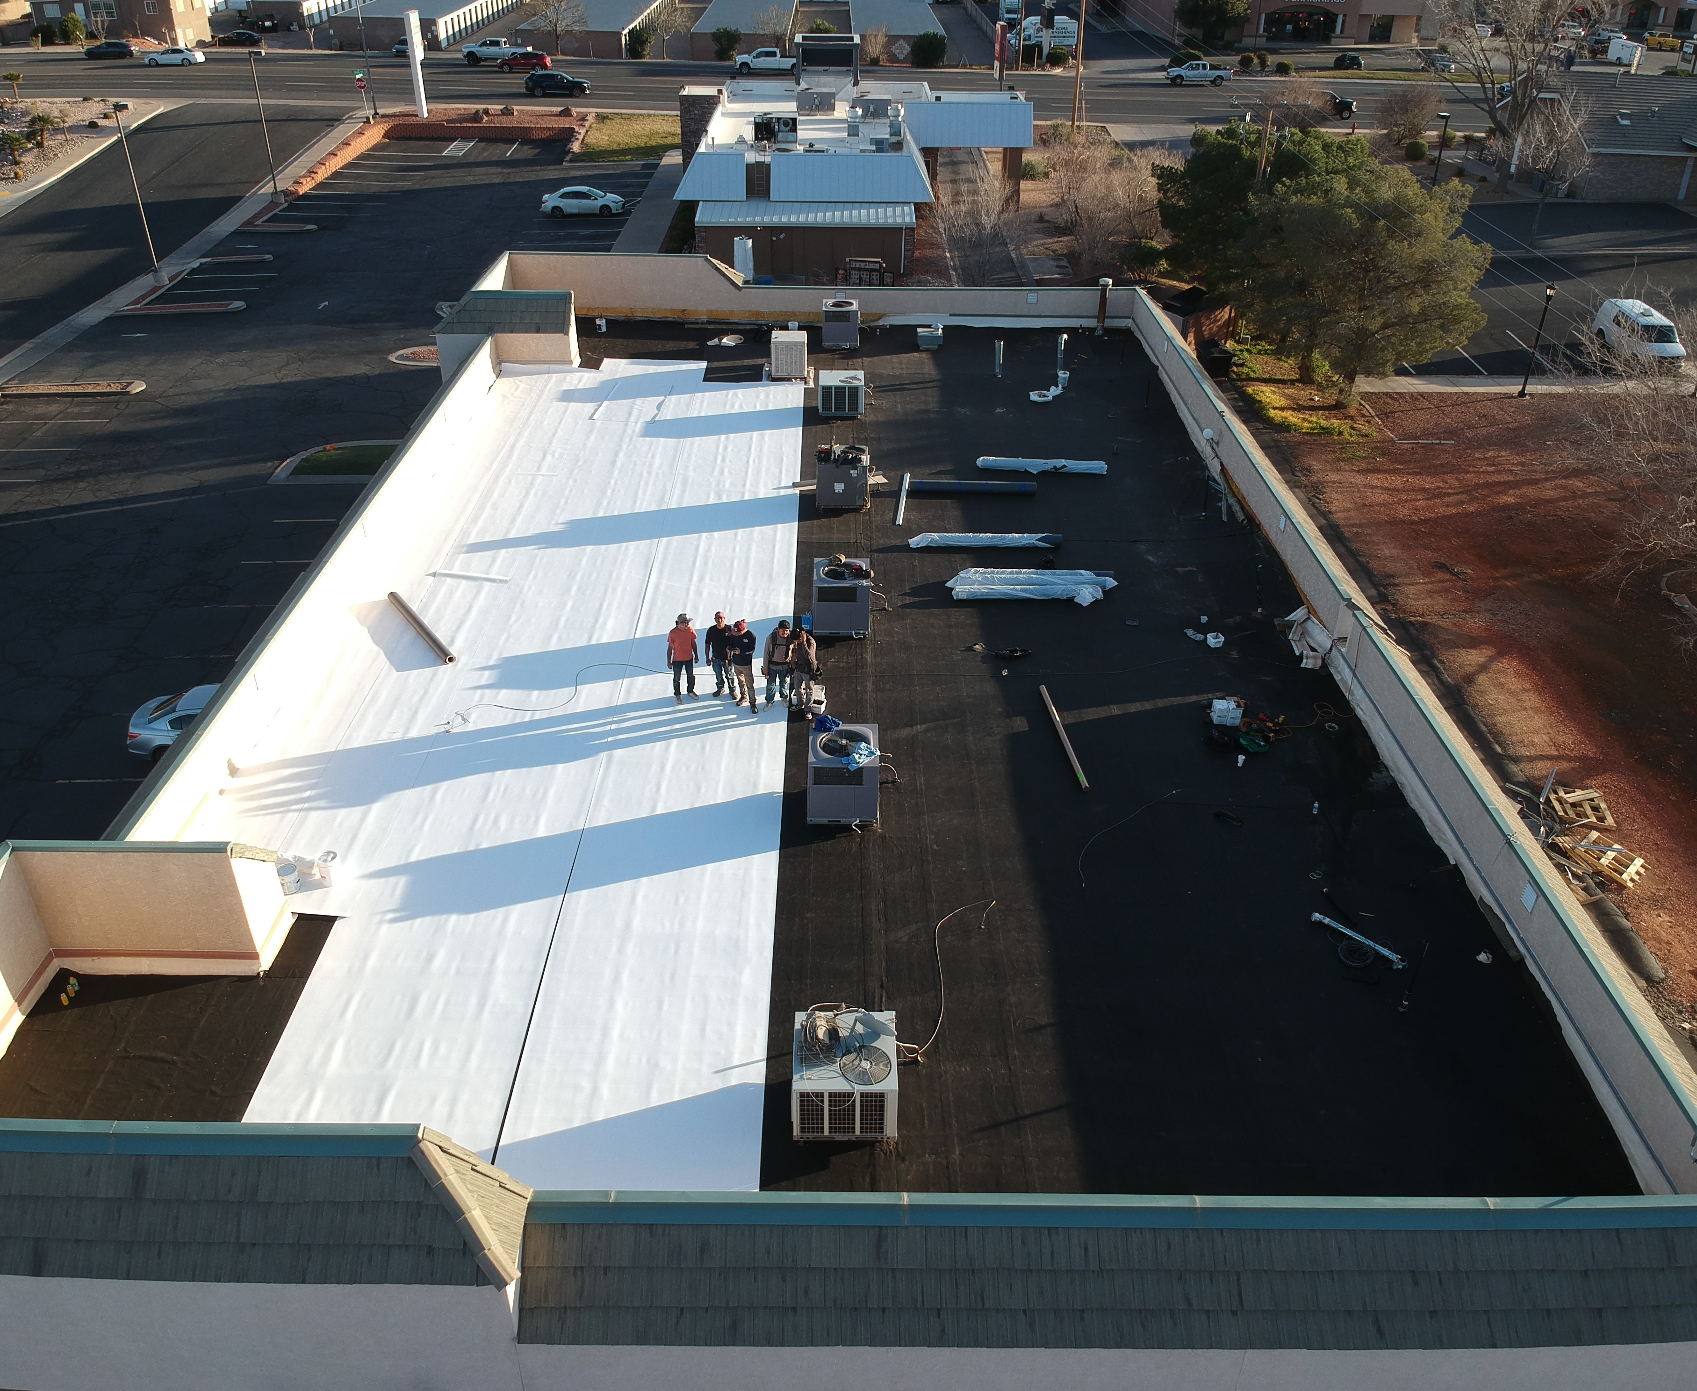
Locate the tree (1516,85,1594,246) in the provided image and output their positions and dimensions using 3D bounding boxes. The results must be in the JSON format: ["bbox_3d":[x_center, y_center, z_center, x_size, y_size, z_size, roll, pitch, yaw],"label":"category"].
[{"bbox_3d":[36.439,-27.070,69.279,3.900,7.400,3.900,1,32,-1],"label":"tree"}]

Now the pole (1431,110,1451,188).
[{"bbox_3d":[34.733,-32.025,78.970,0.850,4.466,0.350,1,32,-1],"label":"pole"}]

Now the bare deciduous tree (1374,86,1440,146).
[{"bbox_3d":[37.302,-38.521,89.084,4.482,3.672,4.482,1,32,-1],"label":"bare deciduous tree"}]

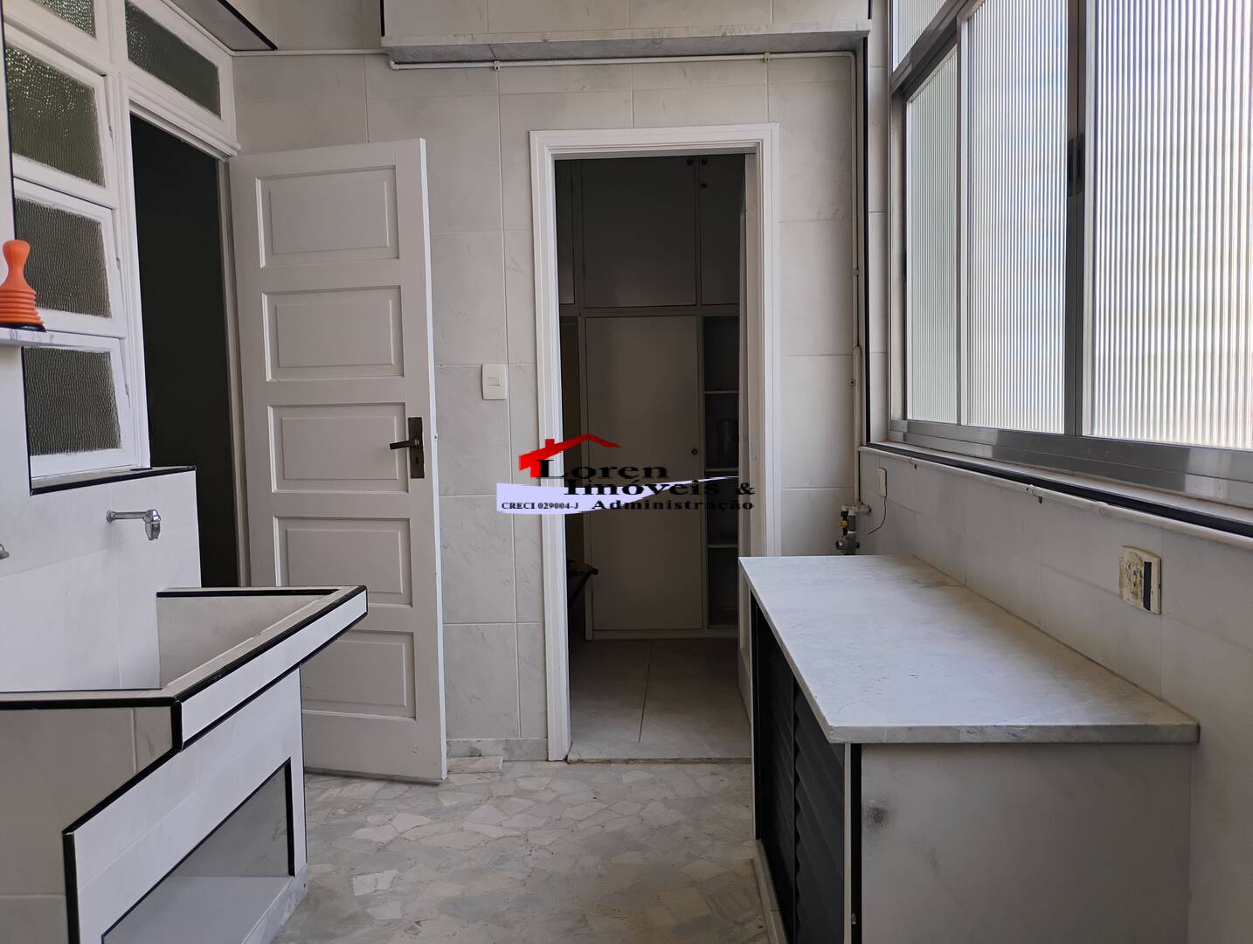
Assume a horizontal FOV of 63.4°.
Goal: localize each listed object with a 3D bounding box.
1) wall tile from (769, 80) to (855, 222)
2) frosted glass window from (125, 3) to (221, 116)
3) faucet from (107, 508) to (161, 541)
[{"bbox_3d":[0.628,-1.069,3.406,0.297,0.450,0.012,-1,4,2],"label":"wall tile"},{"bbox_3d":[-1.355,-1.229,3.060,0.020,0.165,0.590,-1,4,2],"label":"frosted glass window"},{"bbox_3d":[-1.134,0.123,2.351,0.127,0.076,0.037,-1,4,2],"label":"faucet"}]

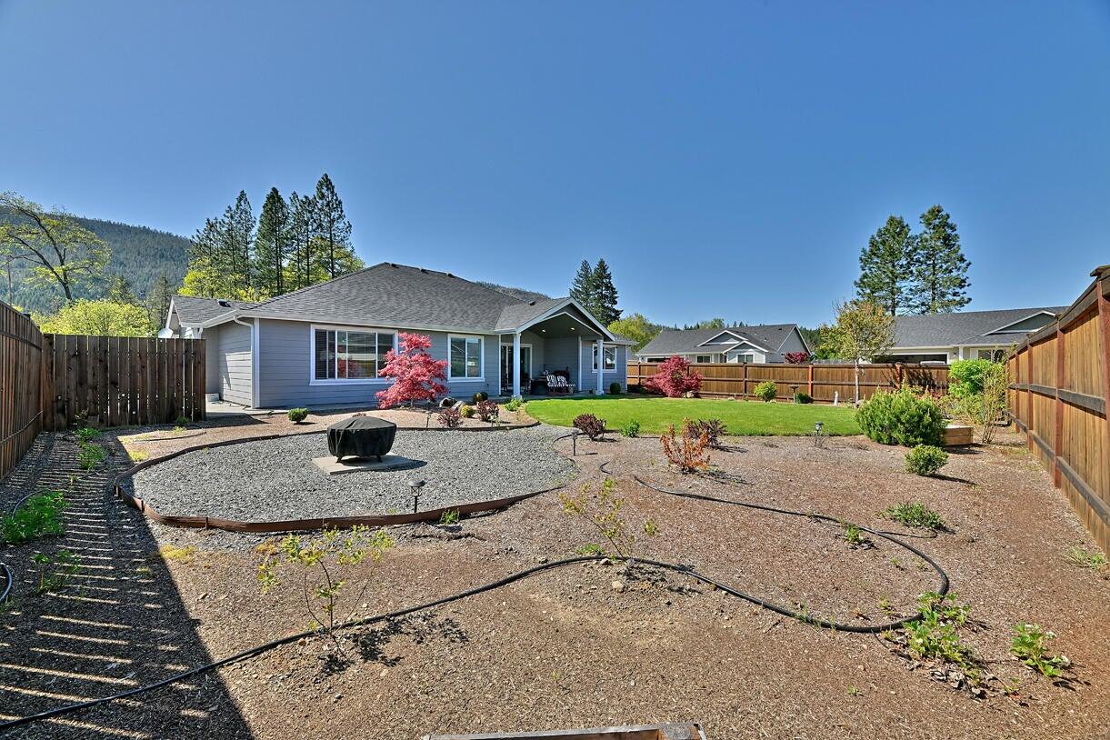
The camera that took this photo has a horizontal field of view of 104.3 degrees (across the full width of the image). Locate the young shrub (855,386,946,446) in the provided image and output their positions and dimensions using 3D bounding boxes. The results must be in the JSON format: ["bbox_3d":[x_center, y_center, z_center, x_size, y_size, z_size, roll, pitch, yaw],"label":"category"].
[{"bbox_3d":[5.930,0.780,7.450,1.320,0.980,1.250,0,0,0],"label":"young shrub"}]

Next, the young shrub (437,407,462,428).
[{"bbox_3d":[-2.174,0.982,8.900,0.520,0.420,0.500,0,0,-14],"label":"young shrub"}]

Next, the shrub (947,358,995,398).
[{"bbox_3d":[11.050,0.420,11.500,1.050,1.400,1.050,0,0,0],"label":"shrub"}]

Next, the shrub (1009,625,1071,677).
[{"bbox_3d":[1.920,1.110,1.720,0.180,0.190,0.180,0,0,0],"label":"shrub"}]

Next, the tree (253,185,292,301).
[{"bbox_3d":[-32.751,-10.025,50.000,4.400,22.000,4.400,0,0,-33],"label":"tree"}]

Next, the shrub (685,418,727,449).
[{"bbox_3d":[2.420,1.020,6.900,0.620,0.430,0.600,0,0,0],"label":"shrub"}]

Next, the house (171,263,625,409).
[{"bbox_3d":[-6.900,-2.090,21.800,15.500,6.250,18.850,0,0,43],"label":"house"}]

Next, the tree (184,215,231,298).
[{"bbox_3d":[-40.227,-8.525,50.000,4.600,19.000,4.600,0,0,-39],"label":"tree"}]

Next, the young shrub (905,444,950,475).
[{"bbox_3d":[4.646,1.125,5.400,0.460,0.385,0.460,0,0,0],"label":"young shrub"}]

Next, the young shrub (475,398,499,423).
[{"bbox_3d":[-1.527,0.936,9.800,0.530,0.500,0.500,0,0,-9],"label":"young shrub"}]

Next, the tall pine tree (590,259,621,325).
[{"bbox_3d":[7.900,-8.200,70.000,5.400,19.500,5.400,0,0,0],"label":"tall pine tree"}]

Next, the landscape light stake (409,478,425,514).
[{"bbox_3d":[-1.117,1.042,3.500,0.125,0.300,0.125,0,0,0],"label":"landscape light stake"}]

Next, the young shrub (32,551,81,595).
[{"bbox_3d":[-2.650,1.070,2.290,0.200,0.210,0.200,0,0,0],"label":"young shrub"}]

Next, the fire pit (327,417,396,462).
[{"bbox_3d":[-2.548,0.893,5.720,0.850,0.546,0.850,0,0,0],"label":"fire pit"}]

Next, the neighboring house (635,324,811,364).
[{"bbox_3d":[19.102,-1.755,48.500,14.200,5.700,13.300,0,0,43],"label":"neighboring house"}]

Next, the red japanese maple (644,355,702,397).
[{"bbox_3d":[5.100,0.310,18.700,2.400,1.850,2.300,0,0,0],"label":"red japanese maple"}]

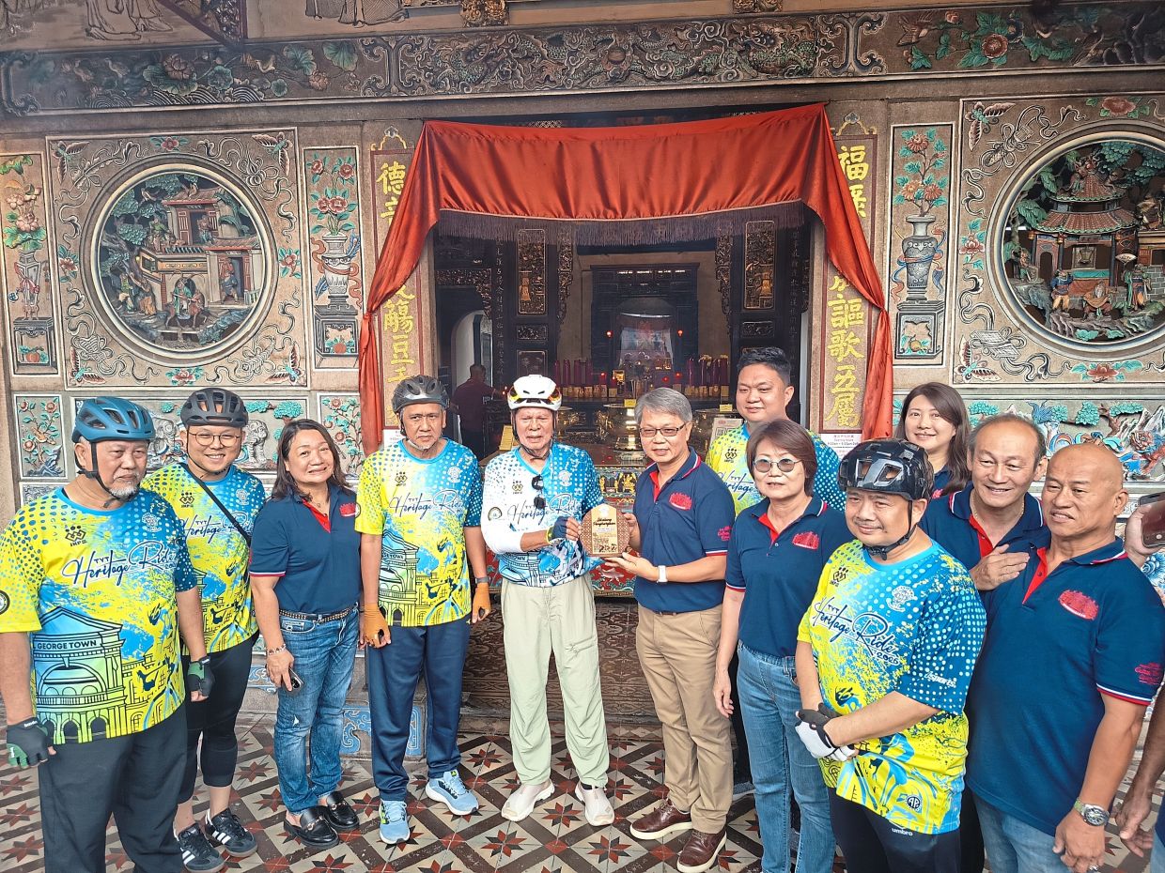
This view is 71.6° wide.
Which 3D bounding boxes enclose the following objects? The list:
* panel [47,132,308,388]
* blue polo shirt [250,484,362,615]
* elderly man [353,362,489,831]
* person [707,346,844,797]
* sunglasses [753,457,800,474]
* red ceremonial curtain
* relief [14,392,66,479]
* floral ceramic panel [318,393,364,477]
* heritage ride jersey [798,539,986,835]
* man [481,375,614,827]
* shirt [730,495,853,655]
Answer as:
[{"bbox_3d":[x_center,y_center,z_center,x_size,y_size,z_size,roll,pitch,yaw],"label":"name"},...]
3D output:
[{"bbox_3d":[-1.928,-0.824,3.852,1.255,1.210,0.120,0,7,6],"label":"panel"},{"bbox_3d":[-1.018,0.411,3.050,0.450,0.510,0.290,-6,9,-36],"label":"blue polo shirt"},{"bbox_3d":[-0.613,0.632,3.150,0.510,1.730,0.380,-3,8,-20],"label":"elderly man"},{"bbox_3d":[0.709,0.594,2.995,0.530,1.820,0.360,4,9,34],"label":"person"},{"bbox_3d":[0.589,0.089,2.395,0.145,0.046,0.135,3,8,28],"label":"sunglasses"},{"bbox_3d":[0.151,-0.665,3.577,2.360,1.500,0.200,0,7,6],"label":"red ceremonial curtain"},{"bbox_3d":[-2.704,0.004,4.035,0.250,0.415,0.050,0,7,6],"label":"relief"},{"bbox_3d":[-1.150,-0.002,3.881,0.240,0.410,0.050,0,7,6],"label":"floral ceramic panel"},{"bbox_3d":[0.791,0.633,2.091,0.500,0.740,0.360,6,10,42],"label":"heritage ride jersey"},{"bbox_3d":[-0.129,0.626,3.163,0.520,1.730,0.420,-1,7,0],"label":"man"},{"bbox_3d":[0.658,0.423,2.522,0.450,0.500,0.280,3,8,25],"label":"shirt"}]

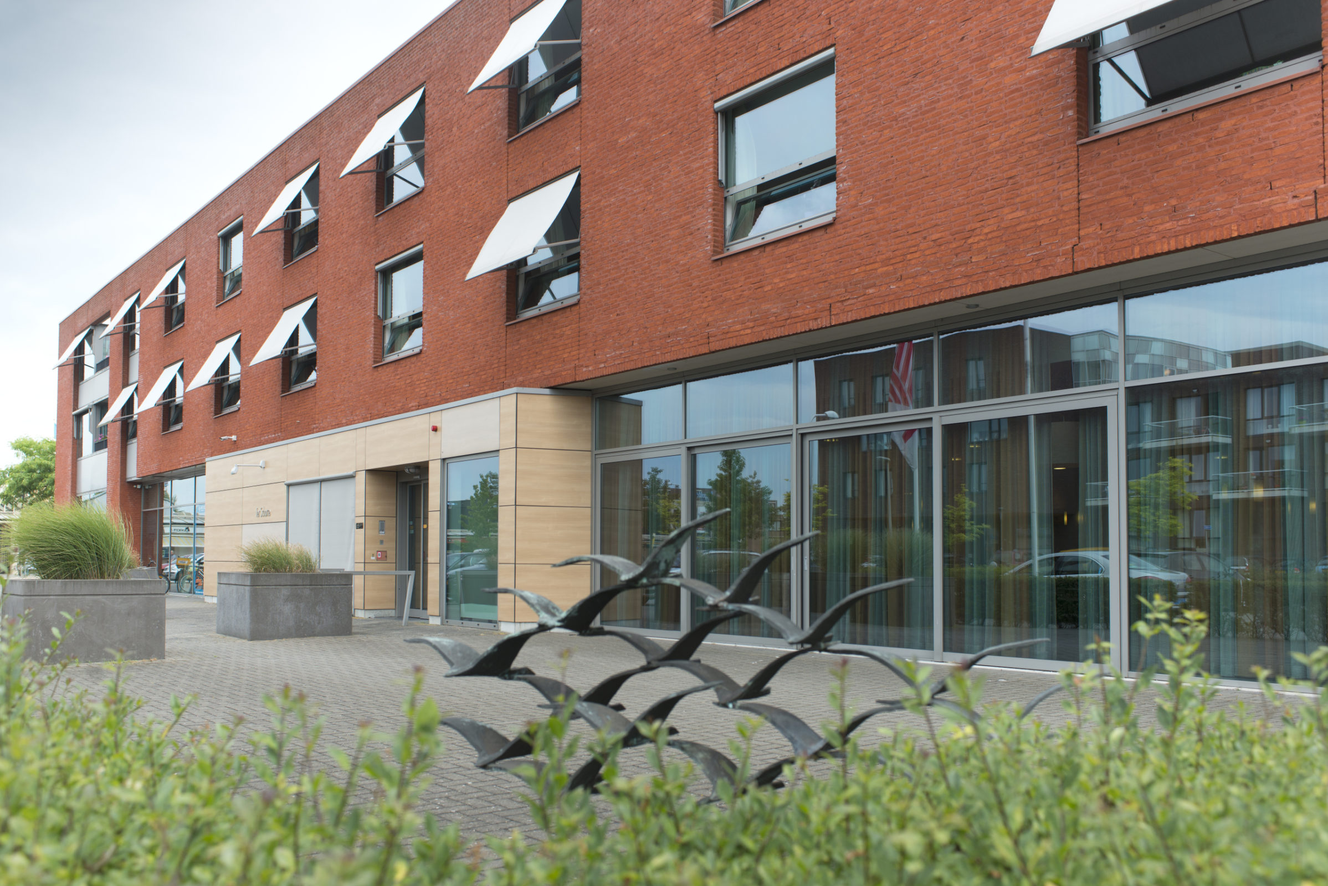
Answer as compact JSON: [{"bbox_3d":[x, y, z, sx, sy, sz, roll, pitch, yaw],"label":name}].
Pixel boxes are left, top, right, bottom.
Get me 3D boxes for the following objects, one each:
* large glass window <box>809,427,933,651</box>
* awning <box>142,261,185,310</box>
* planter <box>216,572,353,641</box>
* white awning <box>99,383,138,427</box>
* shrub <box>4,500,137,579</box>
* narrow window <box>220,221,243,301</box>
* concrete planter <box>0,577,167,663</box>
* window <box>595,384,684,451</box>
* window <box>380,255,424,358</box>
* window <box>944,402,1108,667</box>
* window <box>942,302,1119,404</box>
[{"bbox_3d":[2.259,1.069,12.712,0.100,2.343,1.805,3,-5,-38],"label":"large glass window"},{"bbox_3d":[-14.222,-4.419,32.419,0.735,1.290,1.950,4,-5,-38],"label":"awning"},{"bbox_3d":[-5.149,2.202,15.562,1.400,0.850,1.400,4,-5,-38],"label":"planter"},{"bbox_3d":[-17.280,-1.175,36.196,0.735,1.290,1.900,4,-5,-38],"label":"white awning"},{"bbox_3d":[-6.241,1.016,12.040,1.240,0.860,1.100,2,-5,-27],"label":"shrub"},{"bbox_3d":[-10.764,-4.501,28.589,0.170,1.840,1.950,3,-5,-38],"label":"narrow window"},{"bbox_3d":[-7.027,2.127,13.830,1.500,0.930,1.500,3,-5,-38],"label":"concrete planter"},{"bbox_3d":[-0.390,-0.338,16.227,0.100,0.772,2.019,3,-5,-38],"label":"window"},{"bbox_3d":[-4.752,-2.443,20.701,0.170,1.900,1.950,3,-5,-38],"label":"window"},{"bbox_3d":[3.482,0.905,11.154,0.100,2.358,1.885,3,-5,-38],"label":"window"},{"bbox_3d":[3.527,-0.837,11.231,0.100,0.769,2.005,3,-5,-38],"label":"window"}]

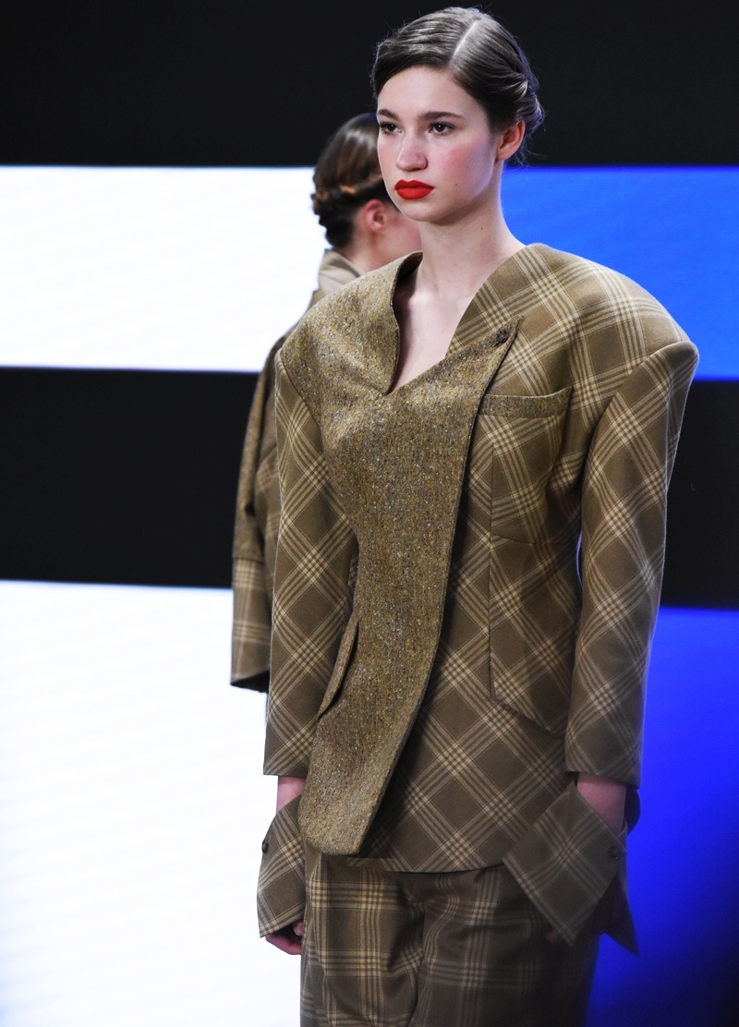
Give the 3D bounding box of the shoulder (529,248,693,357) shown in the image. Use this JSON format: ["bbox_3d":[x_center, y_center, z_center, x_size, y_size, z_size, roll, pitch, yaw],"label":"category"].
[{"bbox_3d":[0.271,-0.244,6.580,0.185,0.130,0.180,2,1,28],"label":"shoulder"}]

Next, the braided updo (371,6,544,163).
[{"bbox_3d":[0.101,-0.494,6.640,0.180,0.185,0.225,2,1,27],"label":"braided updo"}]

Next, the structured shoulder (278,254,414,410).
[{"bbox_3d":[-0.027,-0.210,6.690,0.170,0.178,0.180,2,1,28],"label":"structured shoulder"}]

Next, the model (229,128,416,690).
[{"bbox_3d":[-0.018,0.299,8.480,0.420,1.770,0.560,1,1,-25],"label":"model"}]

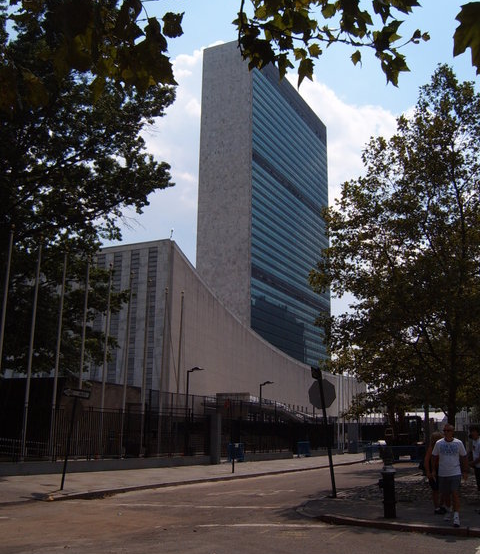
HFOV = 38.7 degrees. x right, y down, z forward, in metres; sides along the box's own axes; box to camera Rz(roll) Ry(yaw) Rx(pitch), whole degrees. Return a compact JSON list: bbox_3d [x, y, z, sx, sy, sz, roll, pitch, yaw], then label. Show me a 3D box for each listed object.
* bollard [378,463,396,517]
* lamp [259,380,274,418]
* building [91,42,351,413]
[{"bbox_3d":[2.883,4.200,13.456,0.330,0.970,0.290,1,-13,0],"label":"bollard"},{"bbox_3d":[1.876,9.683,46.827,1.000,4.900,0.350,-6,-14,25],"label":"lamp"},{"bbox_3d":[13.422,-8.172,288.430,21.950,152.000,87.500,-6,-14,25],"label":"building"}]

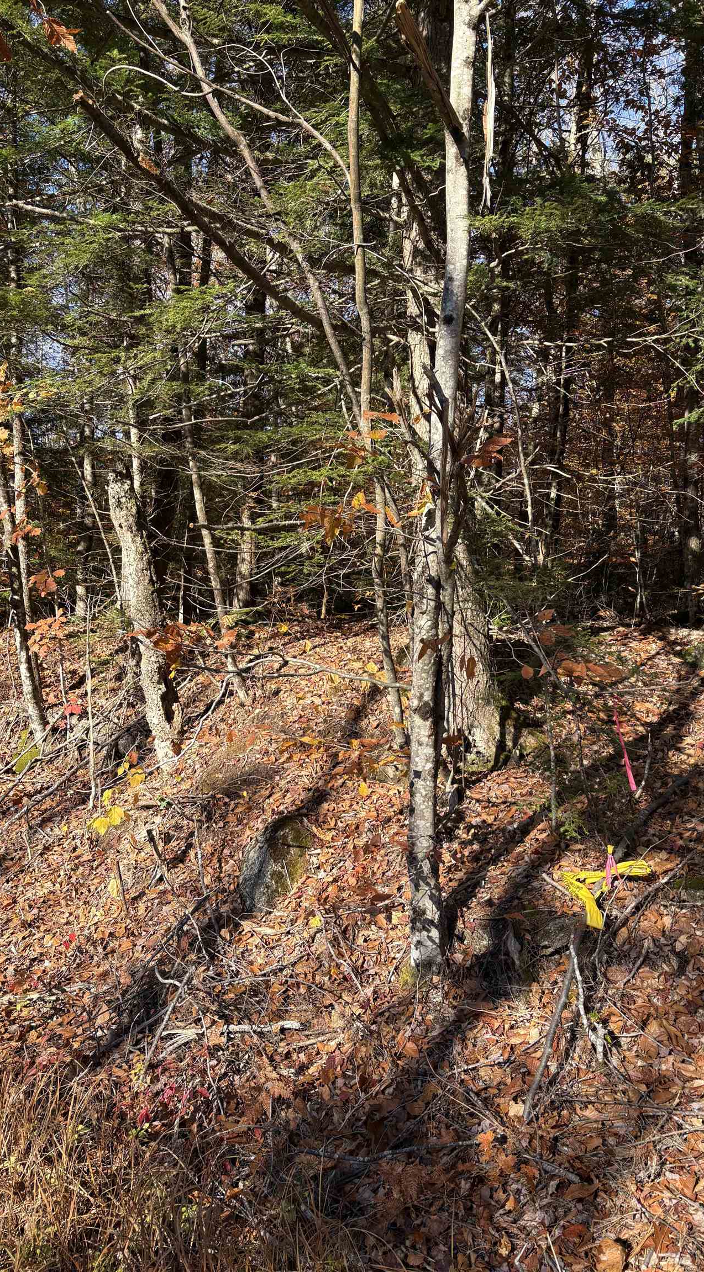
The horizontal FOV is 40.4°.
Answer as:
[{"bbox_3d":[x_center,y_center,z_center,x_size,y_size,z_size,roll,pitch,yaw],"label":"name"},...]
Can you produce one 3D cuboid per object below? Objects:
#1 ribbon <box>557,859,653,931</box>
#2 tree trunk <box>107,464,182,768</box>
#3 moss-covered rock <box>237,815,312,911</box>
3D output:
[{"bbox_3d":[1.112,1.134,4.200,0.400,0.240,0.240,0,12,0],"label":"ribbon"},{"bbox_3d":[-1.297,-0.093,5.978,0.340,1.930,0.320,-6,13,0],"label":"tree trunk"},{"bbox_3d":[-0.369,1.107,4.700,0.360,0.380,0.360,0,12,0],"label":"moss-covered rock"}]

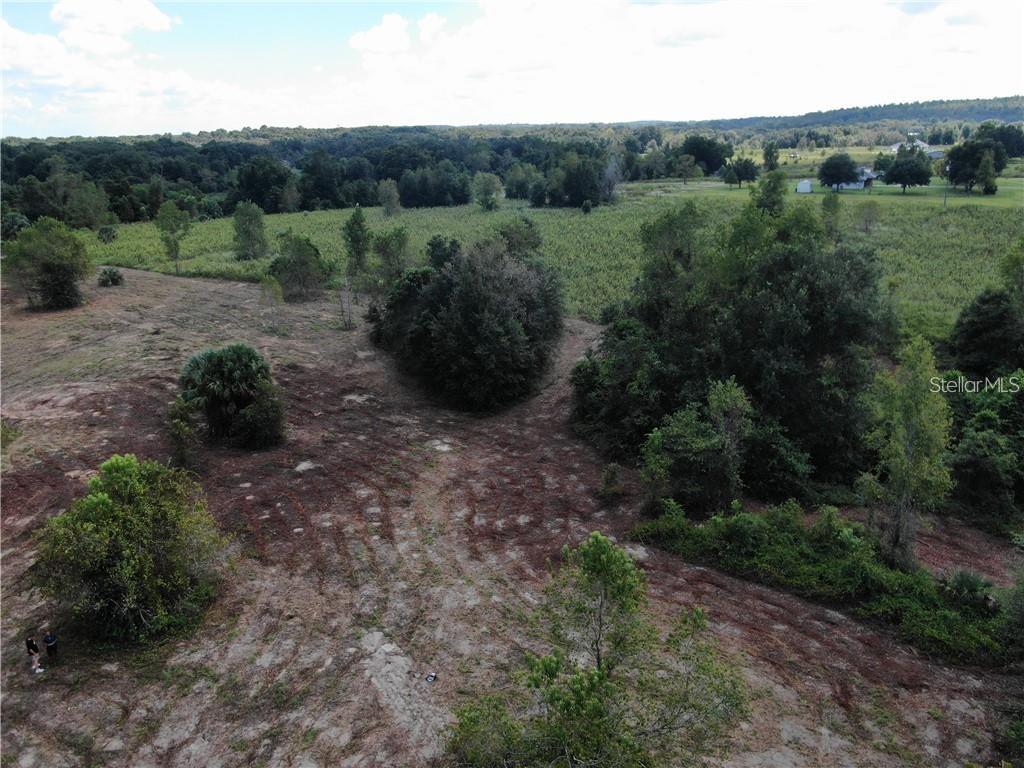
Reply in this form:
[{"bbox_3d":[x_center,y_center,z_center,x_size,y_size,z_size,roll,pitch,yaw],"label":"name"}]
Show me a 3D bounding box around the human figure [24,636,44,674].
[{"bbox_3d":[-18.100,10.253,26.971,0.400,1.670,0.500,11,22,29],"label":"human figure"}]

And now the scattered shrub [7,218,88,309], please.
[{"bbox_3d":[-53.027,-13.900,81.006,8.090,9.940,7.840,0,20,0],"label":"scattered shrub"}]

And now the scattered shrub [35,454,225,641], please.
[{"bbox_3d":[-15.837,6.517,29.772,7.070,6.830,6.860,0,20,0],"label":"scattered shrub"}]

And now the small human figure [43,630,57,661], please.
[{"bbox_3d":[-17.750,10.153,27.254,0.520,1.670,0.380,-6,20,-16],"label":"small human figure"}]

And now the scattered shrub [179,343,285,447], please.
[{"bbox_3d":[-18.936,0.401,48.135,6.730,6.100,6.520,0,20,0],"label":"scattered shrub"}]

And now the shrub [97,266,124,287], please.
[{"bbox_3d":[-52.687,-14.209,93.312,3.130,2.300,3.040,0,20,0],"label":"shrub"}]

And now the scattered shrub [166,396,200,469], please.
[{"bbox_3d":[-20.067,2.888,43.371,1.800,4.590,1.800,0,20,0],"label":"scattered shrub"}]

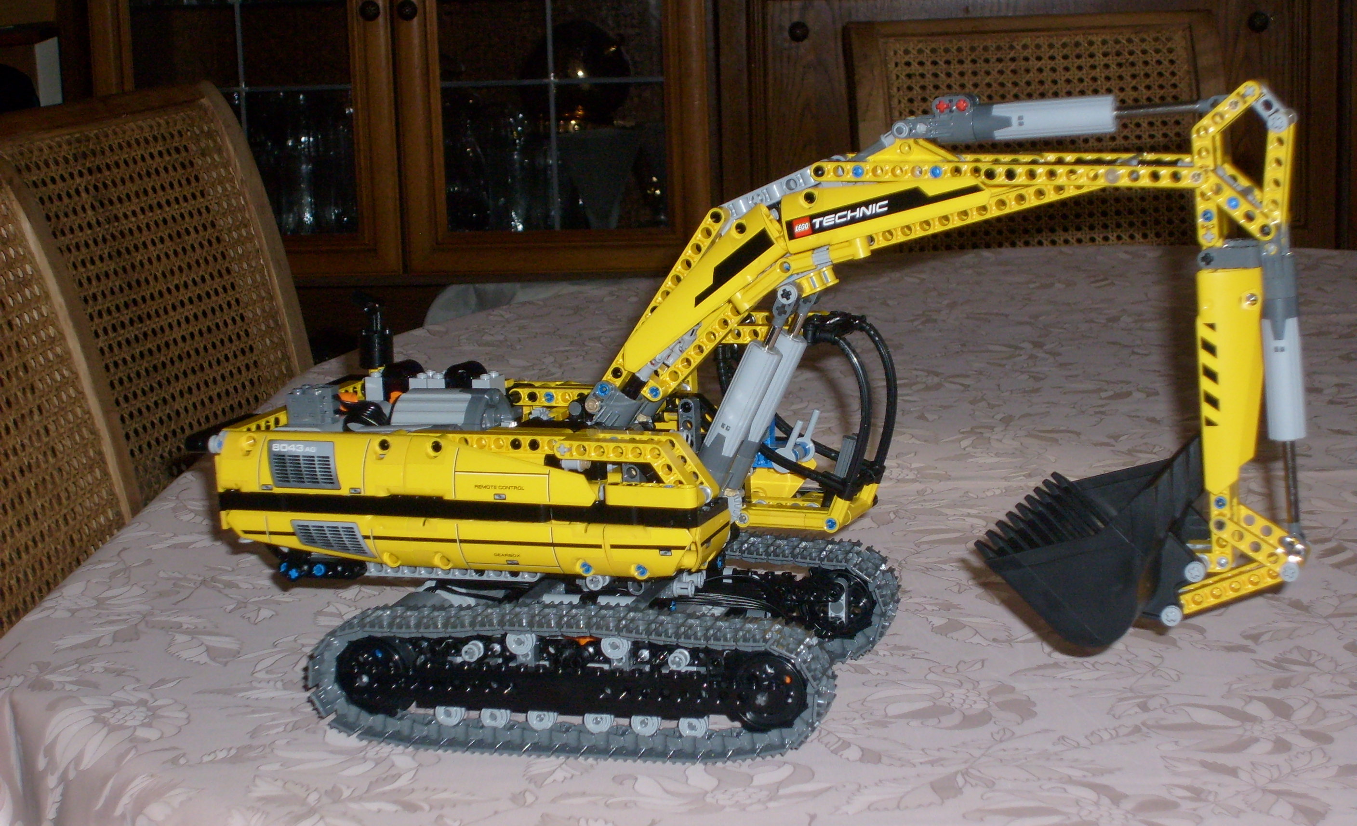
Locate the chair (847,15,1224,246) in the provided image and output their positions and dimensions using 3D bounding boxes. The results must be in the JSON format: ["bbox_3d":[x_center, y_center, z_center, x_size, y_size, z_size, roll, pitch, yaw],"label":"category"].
[{"bbox_3d":[0.438,0.129,2.635,0.460,0.955,0.550,-4,11,-15],"label":"chair"}]

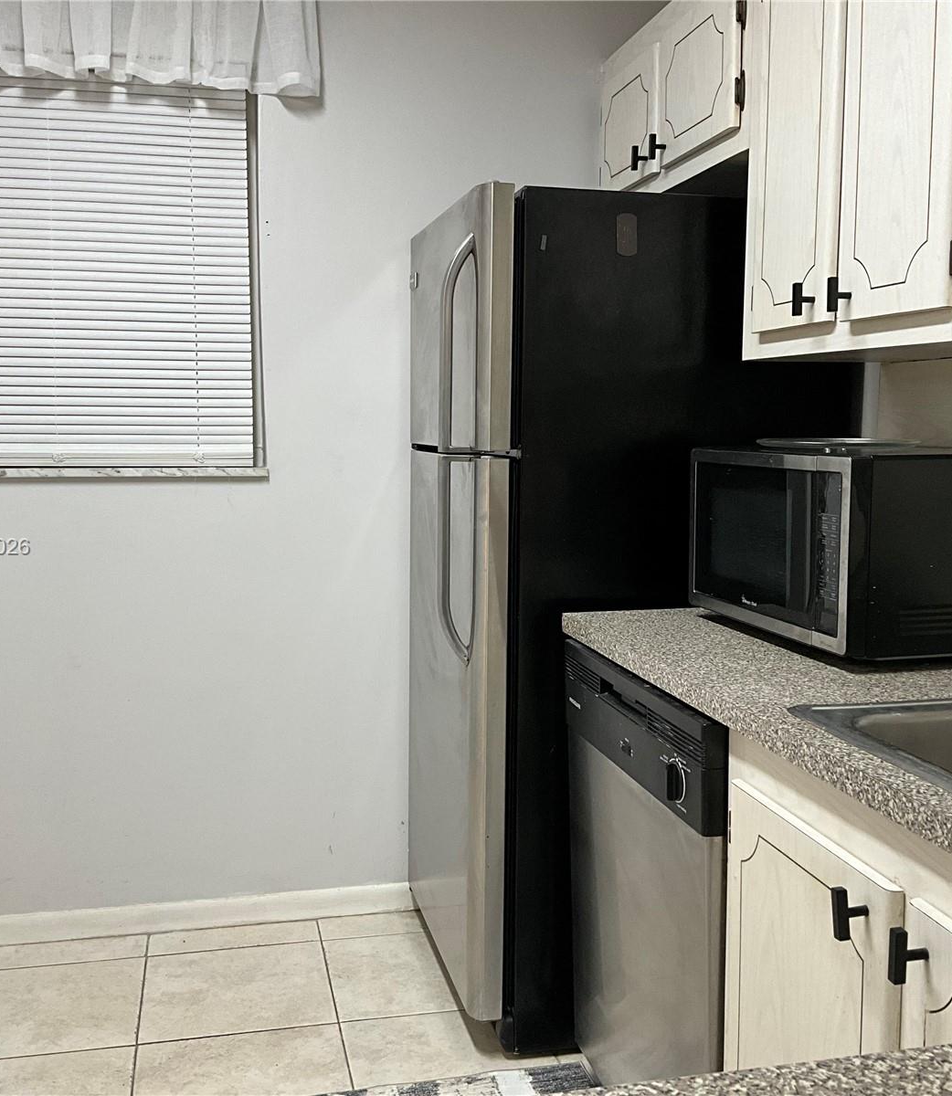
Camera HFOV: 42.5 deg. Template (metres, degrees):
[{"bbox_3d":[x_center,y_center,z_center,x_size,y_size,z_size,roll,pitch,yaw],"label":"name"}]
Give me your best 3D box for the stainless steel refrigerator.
[{"bbox_3d":[0.272,0.122,2.751,0.823,1.678,0.732,-1,6,-13],"label":"stainless steel refrigerator"}]

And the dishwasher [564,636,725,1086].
[{"bbox_3d":[0.525,0.617,2.030,0.610,0.843,0.612,-1,6,-13],"label":"dishwasher"}]

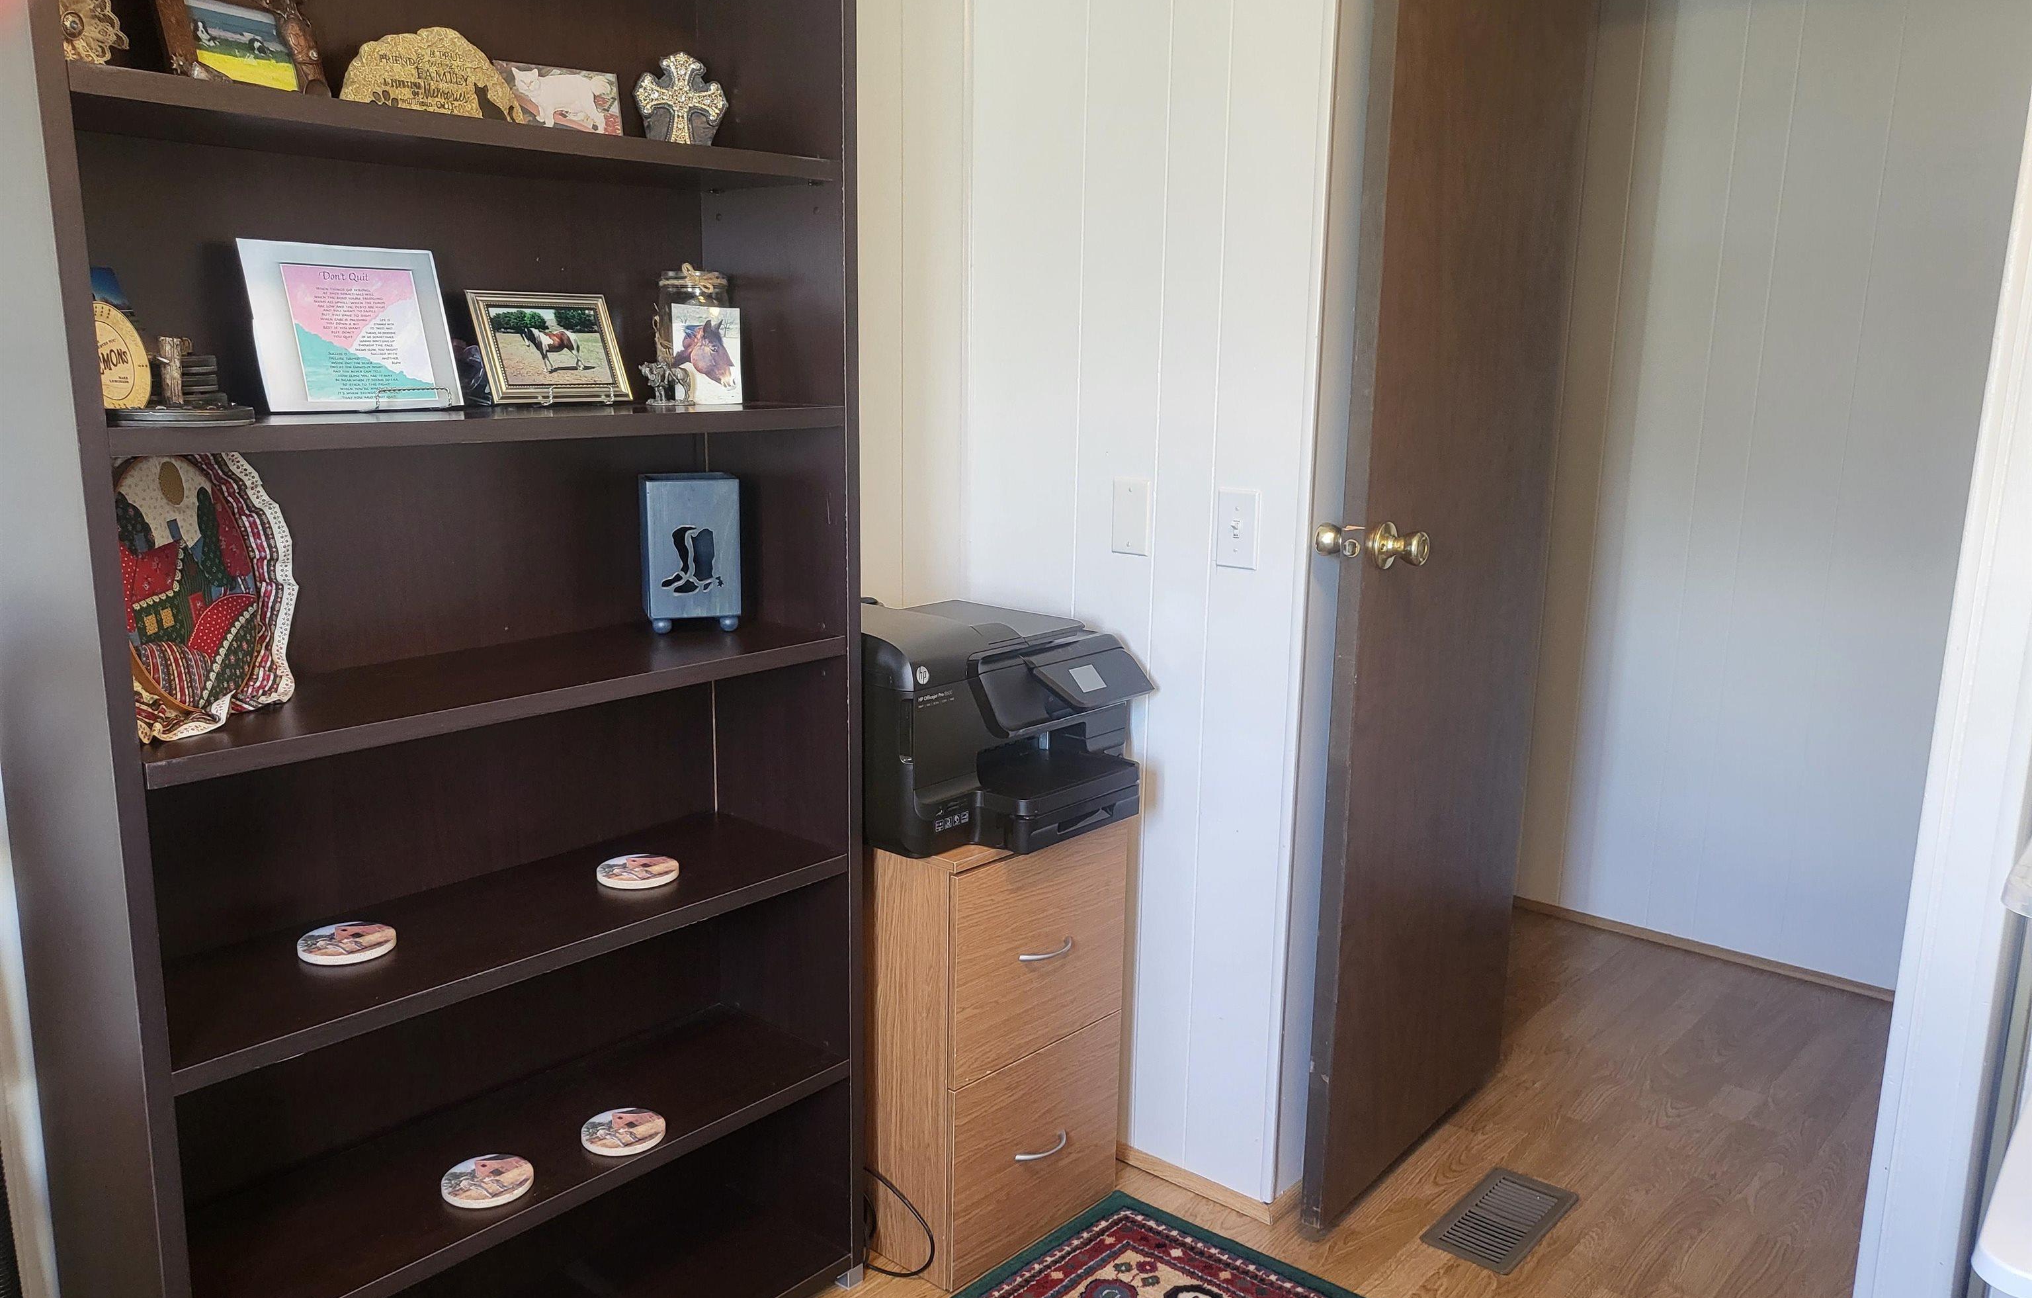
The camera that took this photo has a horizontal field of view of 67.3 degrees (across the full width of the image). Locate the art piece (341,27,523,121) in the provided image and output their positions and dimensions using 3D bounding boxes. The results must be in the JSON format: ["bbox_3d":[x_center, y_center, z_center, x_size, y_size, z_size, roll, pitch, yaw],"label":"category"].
[{"bbox_3d":[-0.610,-0.601,1.600,0.030,0.098,0.205,10,15,40],"label":"art piece"}]

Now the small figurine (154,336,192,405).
[{"bbox_3d":[-0.773,-0.256,1.406,0.027,0.064,0.033,10,15,40],"label":"small figurine"}]

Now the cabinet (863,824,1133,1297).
[{"bbox_3d":[-0.112,0.553,2.395,0.402,0.649,0.394,10,15,40],"label":"cabinet"}]

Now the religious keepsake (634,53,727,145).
[{"bbox_3d":[-0.403,-0.661,1.847,0.040,0.124,0.138,10,15,40],"label":"religious keepsake"}]

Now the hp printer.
[{"bbox_3d":[-0.067,0.088,2.296,0.432,0.303,0.479,10,15,40],"label":"hp printer"}]

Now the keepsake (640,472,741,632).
[{"bbox_3d":[-0.438,-0.129,2.051,0.116,0.202,0.120,-3,12,-19],"label":"keepsake"}]

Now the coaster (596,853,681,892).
[{"bbox_3d":[-0.488,0.289,1.976,0.104,0.011,0.104,1,11,0],"label":"coaster"}]

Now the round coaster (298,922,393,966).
[{"bbox_3d":[-0.759,0.334,1.732,0.104,0.011,0.104,1,11,0],"label":"round coaster"}]

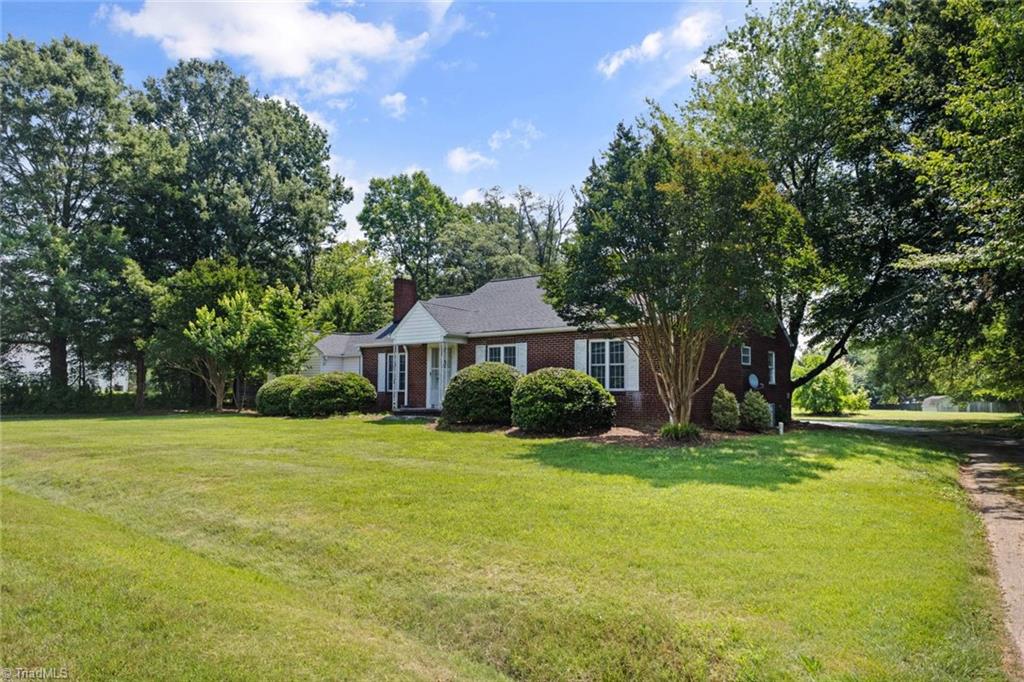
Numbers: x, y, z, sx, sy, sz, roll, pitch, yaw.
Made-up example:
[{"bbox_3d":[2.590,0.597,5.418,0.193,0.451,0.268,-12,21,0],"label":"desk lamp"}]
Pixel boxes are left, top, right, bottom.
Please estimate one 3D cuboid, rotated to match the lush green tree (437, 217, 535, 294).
[{"bbox_3d":[-2.239,-2.468,53.323,8.000,14.917,7.600,0,-4,-2],"label":"lush green tree"}]

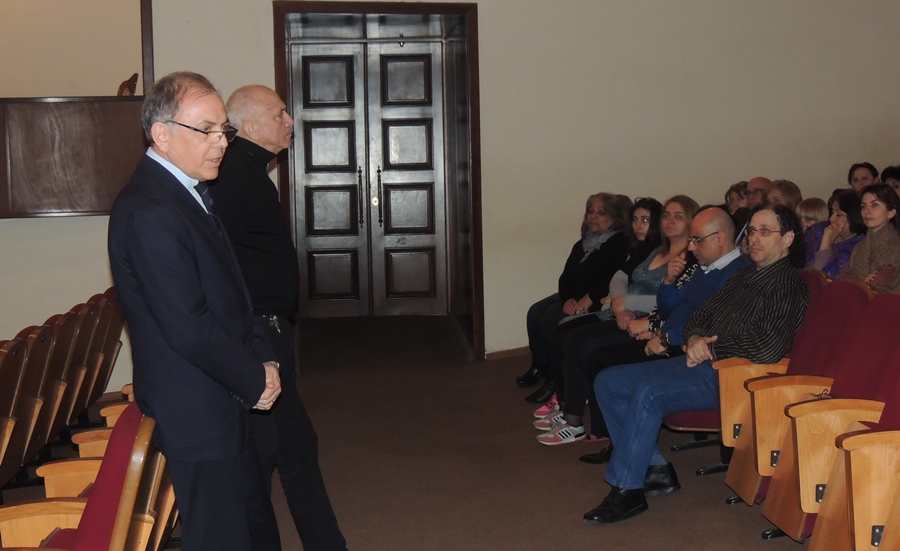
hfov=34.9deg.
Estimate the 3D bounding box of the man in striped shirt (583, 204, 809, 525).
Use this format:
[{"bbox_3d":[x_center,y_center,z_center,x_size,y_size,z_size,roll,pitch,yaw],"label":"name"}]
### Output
[{"bbox_3d":[1.010,0.343,5.820,0.930,1.230,0.580,-3,6,-24],"label":"man in striped shirt"}]

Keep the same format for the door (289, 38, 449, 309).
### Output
[{"bbox_3d":[-0.663,-0.794,11.700,1.240,2.240,0.080,-1,5,-4],"label":"door"}]

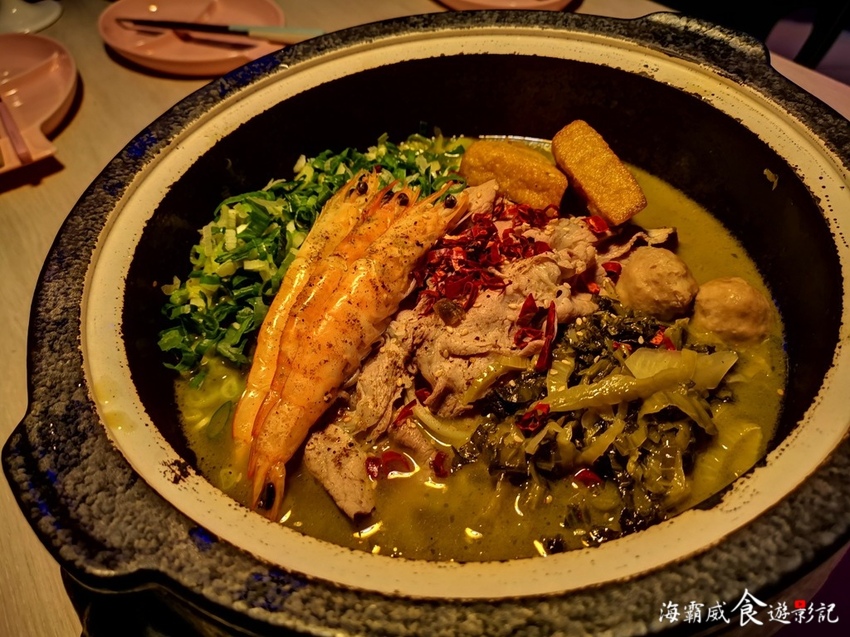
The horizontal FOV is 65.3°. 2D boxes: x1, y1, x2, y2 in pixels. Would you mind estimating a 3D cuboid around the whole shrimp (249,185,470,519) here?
[{"bbox_3d":[-0.025,0.009,0.254,0.030,0.025,0.150,19,65,21],"label":"whole shrimp"}]

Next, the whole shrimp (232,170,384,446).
[{"bbox_3d":[-0.050,-0.005,0.272,0.027,0.025,0.140,13,65,16],"label":"whole shrimp"}]

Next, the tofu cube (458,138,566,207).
[{"bbox_3d":[0.045,-0.070,0.330,0.053,0.026,0.029,24,56,24],"label":"tofu cube"}]

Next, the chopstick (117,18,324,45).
[{"bbox_3d":[-0.196,-0.276,0.633,0.238,0.010,0.018,11,52,15],"label":"chopstick"}]

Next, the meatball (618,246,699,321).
[{"bbox_3d":[0.098,-0.014,0.280,0.033,0.033,0.033,-7,49,0],"label":"meatball"}]

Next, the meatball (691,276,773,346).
[{"bbox_3d":[0.126,-0.003,0.272,0.032,0.031,0.032,-7,49,0],"label":"meatball"}]

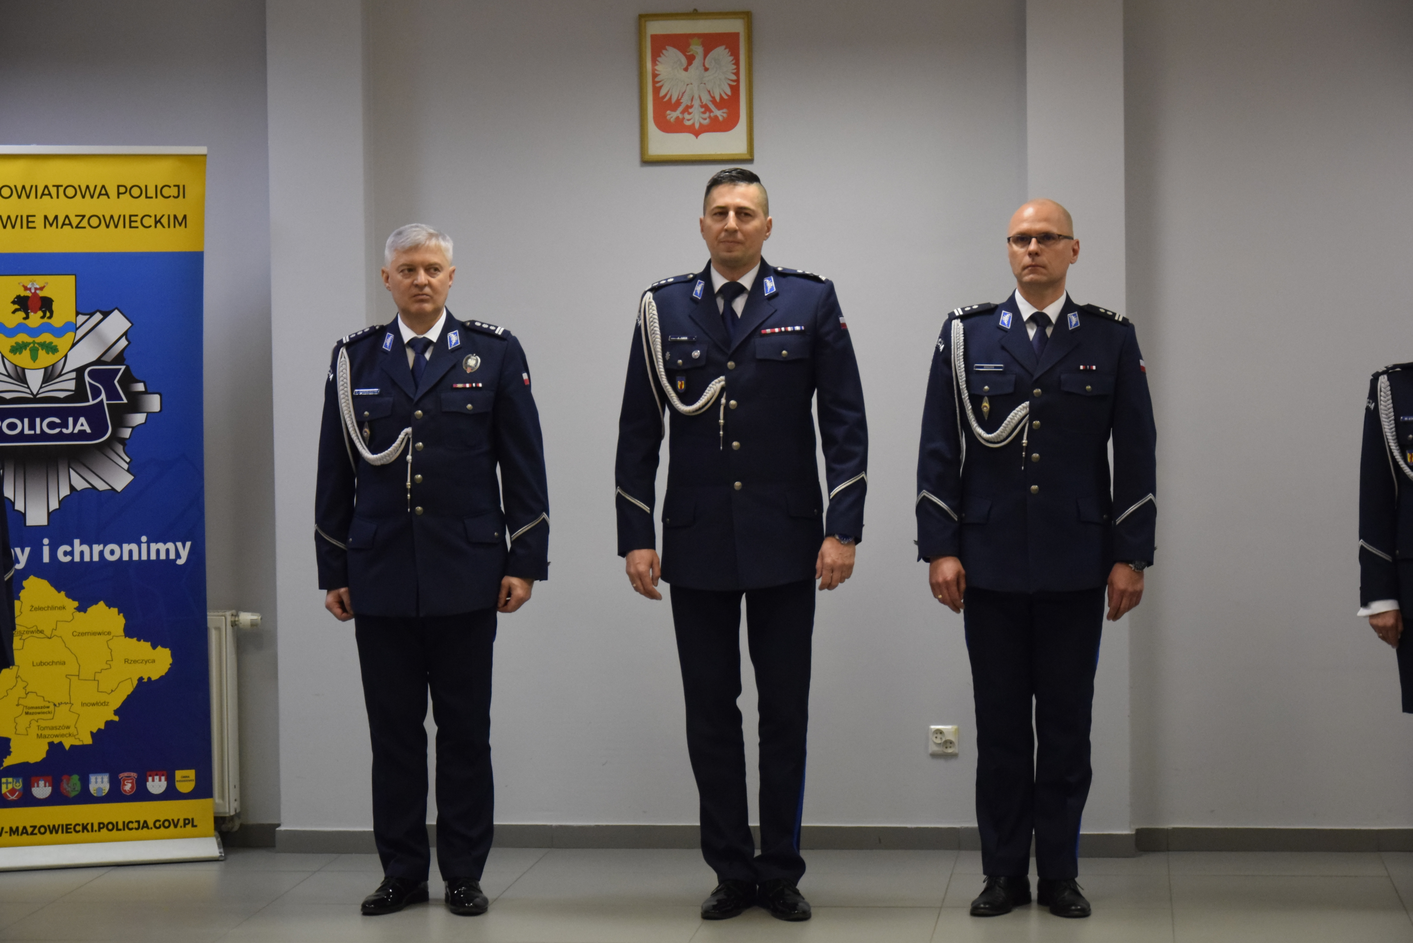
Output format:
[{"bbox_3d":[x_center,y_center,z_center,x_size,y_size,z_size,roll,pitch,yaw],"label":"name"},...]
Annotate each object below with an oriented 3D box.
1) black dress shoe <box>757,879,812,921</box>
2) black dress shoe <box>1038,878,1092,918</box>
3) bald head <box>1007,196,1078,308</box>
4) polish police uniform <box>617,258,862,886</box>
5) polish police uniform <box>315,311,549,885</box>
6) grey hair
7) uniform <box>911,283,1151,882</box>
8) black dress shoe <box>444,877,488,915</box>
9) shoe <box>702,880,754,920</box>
[{"bbox_3d":[0.205,1.096,9.532,0.107,0.110,0.300,-1,2,-13],"label":"black dress shoe"},{"bbox_3d":[0.932,1.087,9.531,0.107,0.110,0.300,-1,2,-11],"label":"black dress shoe"},{"bbox_3d":[0.869,-0.564,9.438,0.175,0.285,0.230,0,2,18],"label":"bald head"},{"bbox_3d":[0.091,0.273,9.542,0.650,1.651,0.330,0,2,8],"label":"polish police uniform"},{"bbox_3d":[-0.725,0.338,9.670,0.610,1.526,0.330,0,2,9],"label":"polish police uniform"},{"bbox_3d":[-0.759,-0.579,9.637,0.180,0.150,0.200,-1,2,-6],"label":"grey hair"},{"bbox_3d":[0.858,0.304,9.524,0.620,1.549,0.330,0,2,8],"label":"uniform"},{"bbox_3d":[-0.640,1.101,9.686,0.107,0.110,0.300,-1,2,-11],"label":"black dress shoe"},{"bbox_3d":[0.060,1.097,9.563,0.107,0.110,0.300,0,2,18],"label":"shoe"}]

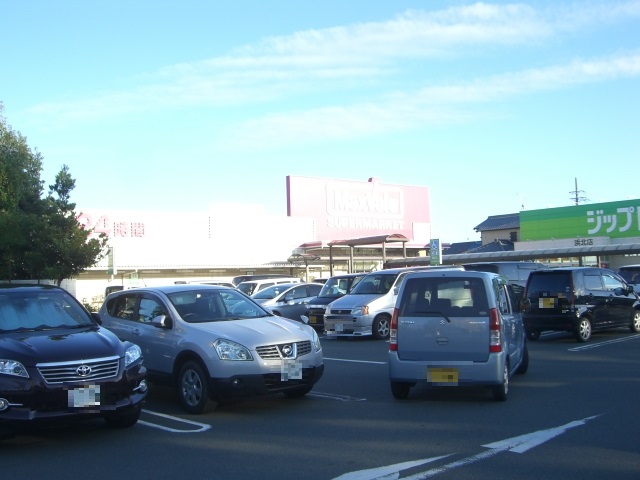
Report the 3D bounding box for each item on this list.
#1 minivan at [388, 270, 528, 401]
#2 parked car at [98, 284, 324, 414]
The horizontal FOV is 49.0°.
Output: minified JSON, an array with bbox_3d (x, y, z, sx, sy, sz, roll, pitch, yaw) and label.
[{"bbox_3d":[2.113,1.258,10.158,1.475,1.645,3.395,-4,-3,21],"label":"minivan"},{"bbox_3d":[-1.702,1.440,10.263,1.780,1.615,4.315,0,-4,-38],"label":"parked car"}]

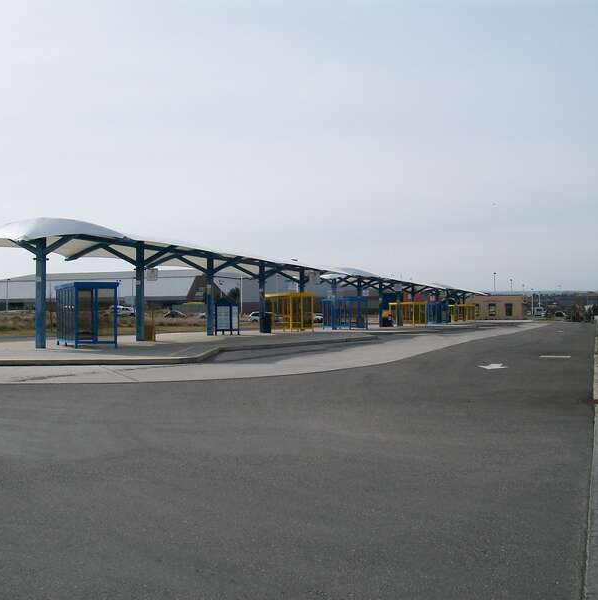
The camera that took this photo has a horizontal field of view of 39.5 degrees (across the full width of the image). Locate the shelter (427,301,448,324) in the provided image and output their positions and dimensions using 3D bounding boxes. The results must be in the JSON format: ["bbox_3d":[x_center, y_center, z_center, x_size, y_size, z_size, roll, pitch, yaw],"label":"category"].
[{"bbox_3d":[15.938,1.623,100.054,1.580,2.480,4.340,0,-1,-25],"label":"shelter"}]

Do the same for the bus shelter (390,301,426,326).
[{"bbox_3d":[11.570,1.509,88.460,1.580,2.480,4.340,0,-1,-25],"label":"bus shelter"}]

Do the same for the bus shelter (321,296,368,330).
[{"bbox_3d":[3.668,1.117,66.790,1.580,2.480,4.340,0,-1,-25],"label":"bus shelter"}]

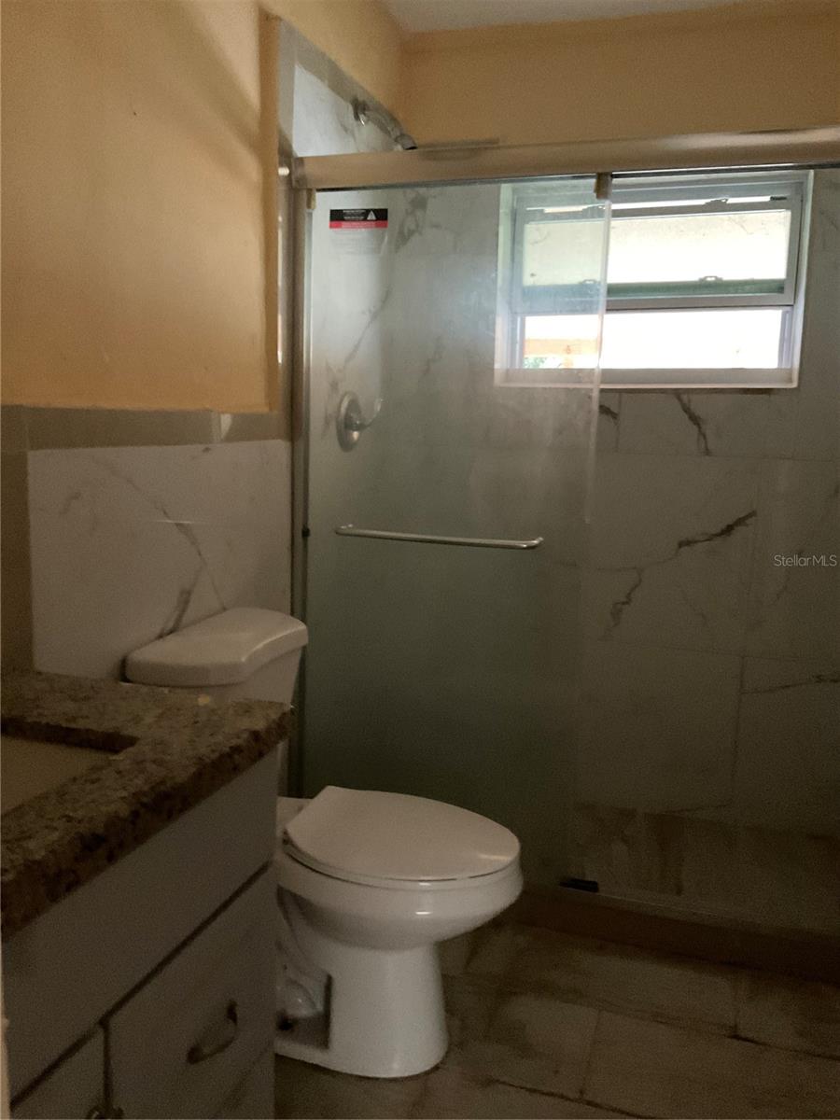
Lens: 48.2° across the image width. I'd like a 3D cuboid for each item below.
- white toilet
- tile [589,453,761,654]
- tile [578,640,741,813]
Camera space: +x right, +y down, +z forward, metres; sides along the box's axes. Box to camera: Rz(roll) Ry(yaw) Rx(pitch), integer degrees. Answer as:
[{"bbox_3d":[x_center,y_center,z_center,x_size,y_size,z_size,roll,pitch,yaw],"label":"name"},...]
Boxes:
[{"bbox_3d":[-0.154,0.564,1.868,0.721,0.811,0.458,4,9,17],"label":"white toilet"},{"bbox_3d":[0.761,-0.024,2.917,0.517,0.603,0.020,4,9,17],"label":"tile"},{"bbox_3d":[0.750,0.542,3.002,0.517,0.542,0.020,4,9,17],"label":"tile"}]

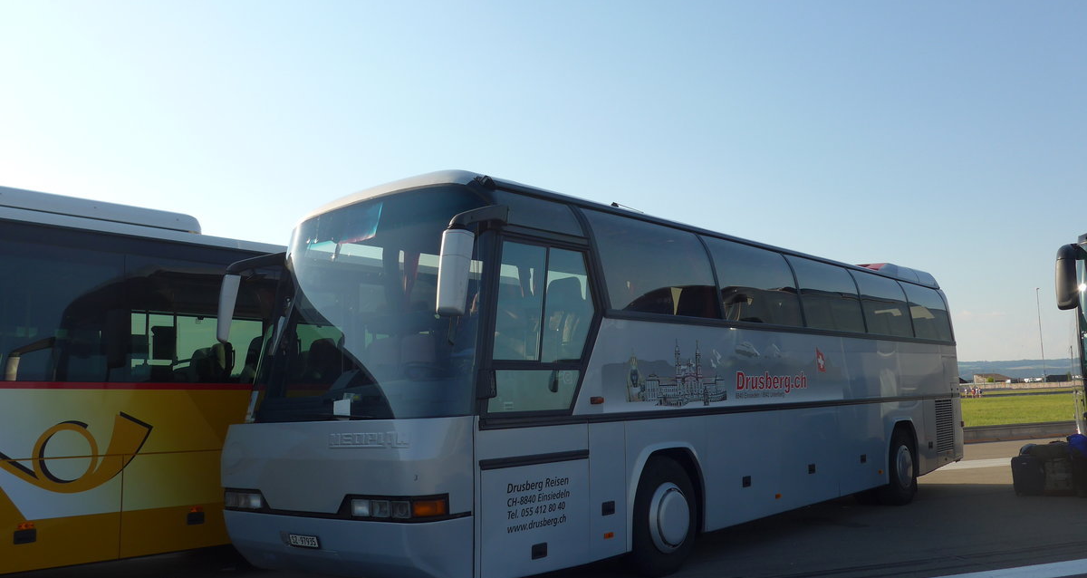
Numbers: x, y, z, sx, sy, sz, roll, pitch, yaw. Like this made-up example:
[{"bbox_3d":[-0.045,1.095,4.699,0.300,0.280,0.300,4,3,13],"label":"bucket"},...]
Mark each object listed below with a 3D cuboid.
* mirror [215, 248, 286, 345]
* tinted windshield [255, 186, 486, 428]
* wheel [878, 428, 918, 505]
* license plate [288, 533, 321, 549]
[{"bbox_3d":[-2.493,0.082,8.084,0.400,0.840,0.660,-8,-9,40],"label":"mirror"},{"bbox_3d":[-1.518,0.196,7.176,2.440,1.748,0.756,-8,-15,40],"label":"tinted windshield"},{"bbox_3d":[5.007,2.542,12.984,0.320,1.030,1.030,-8,-9,40],"label":"wheel"},{"bbox_3d":[-1.740,1.831,6.627,0.320,0.095,0.020,-8,5,40],"label":"license plate"}]

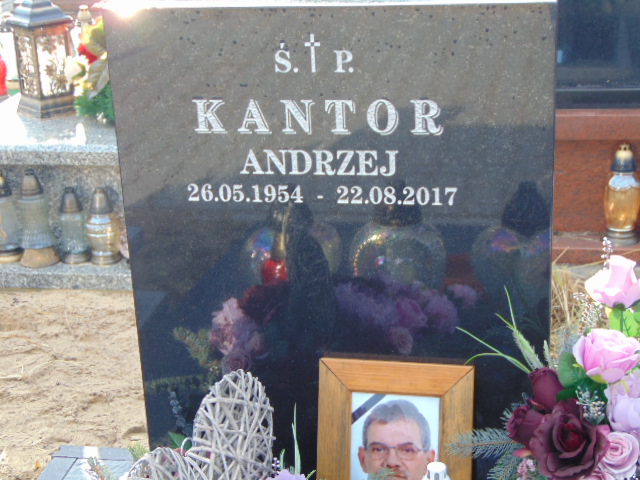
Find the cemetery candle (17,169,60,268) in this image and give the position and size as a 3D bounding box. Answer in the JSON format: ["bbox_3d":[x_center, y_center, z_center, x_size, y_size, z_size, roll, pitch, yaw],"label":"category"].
[{"bbox_3d":[-0.830,-0.067,3.834,0.116,0.275,0.116,-4,19,-7],"label":"cemetery candle"}]

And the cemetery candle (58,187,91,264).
[{"bbox_3d":[-0.726,-0.046,3.850,0.088,0.216,0.088,-4,19,-7],"label":"cemetery candle"}]

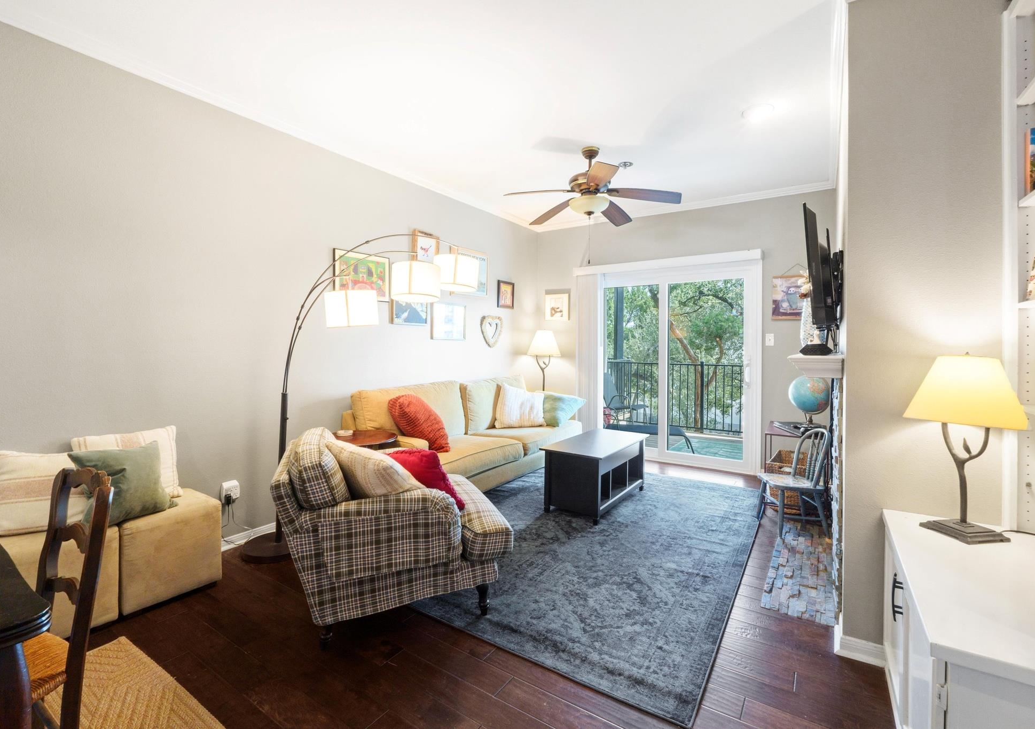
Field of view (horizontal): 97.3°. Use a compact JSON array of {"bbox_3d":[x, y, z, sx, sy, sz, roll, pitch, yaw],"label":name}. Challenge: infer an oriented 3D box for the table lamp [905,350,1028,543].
[{"bbox_3d":[1.528,0.266,1.555,0.310,0.615,0.310,0,2,-7],"label":"table lamp"}]

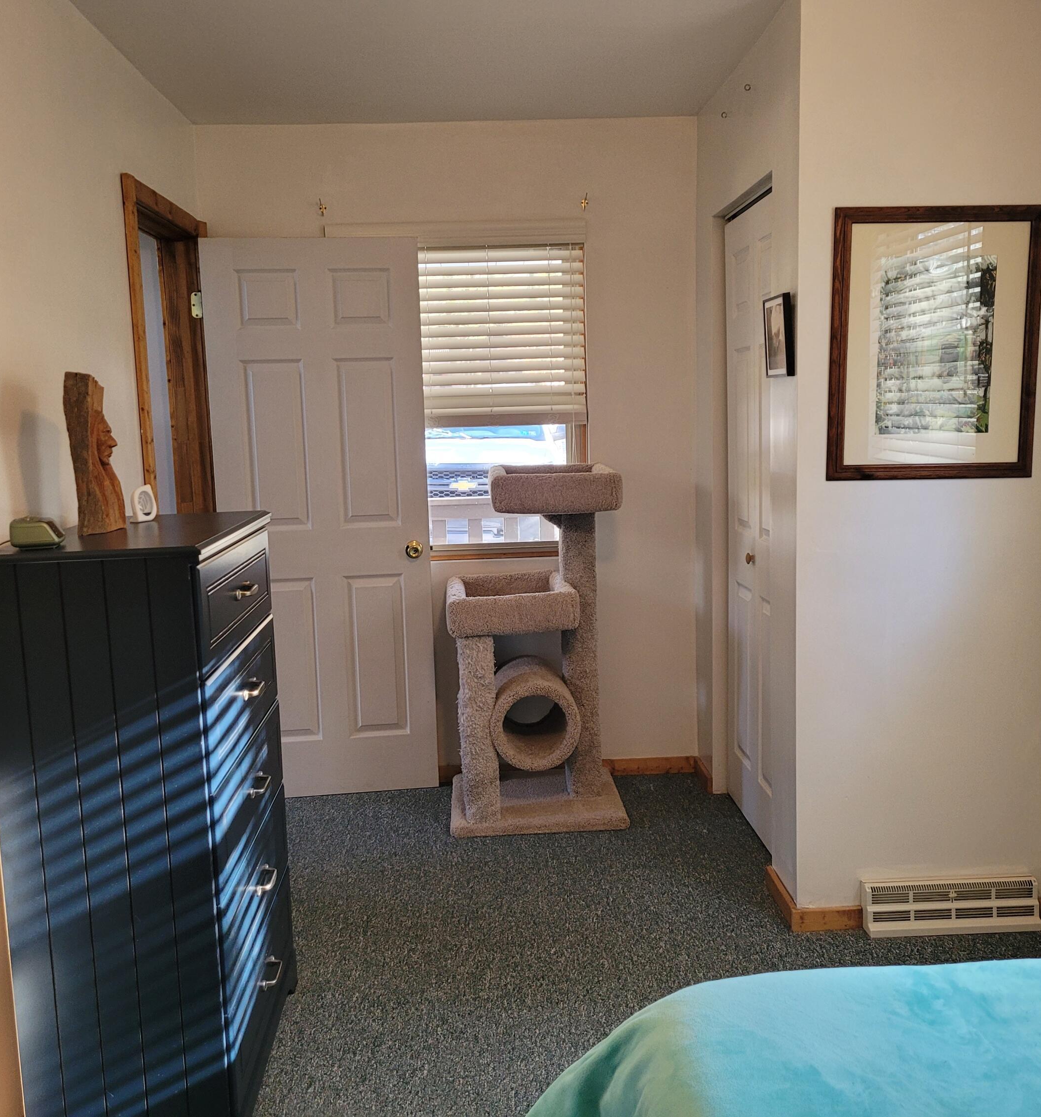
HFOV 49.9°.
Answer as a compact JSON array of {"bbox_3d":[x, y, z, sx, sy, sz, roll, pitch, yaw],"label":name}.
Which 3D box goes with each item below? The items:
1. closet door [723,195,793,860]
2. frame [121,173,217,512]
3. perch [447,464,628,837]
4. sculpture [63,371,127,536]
[{"bbox_3d":[0.768,-0.091,3.559,0.035,2.010,0.820,-2,8,-2],"label":"closet door"},{"bbox_3d":[-1.141,-0.090,3.654,0.140,2.097,0.910,-2,8,-2],"label":"frame"},{"bbox_3d":[0.048,0.293,3.911,0.610,1.210,0.610,-2,8,-2],"label":"perch"},{"bbox_3d":[-0.859,-0.215,2.266,0.110,0.325,0.105,-3,8,-11],"label":"sculpture"}]

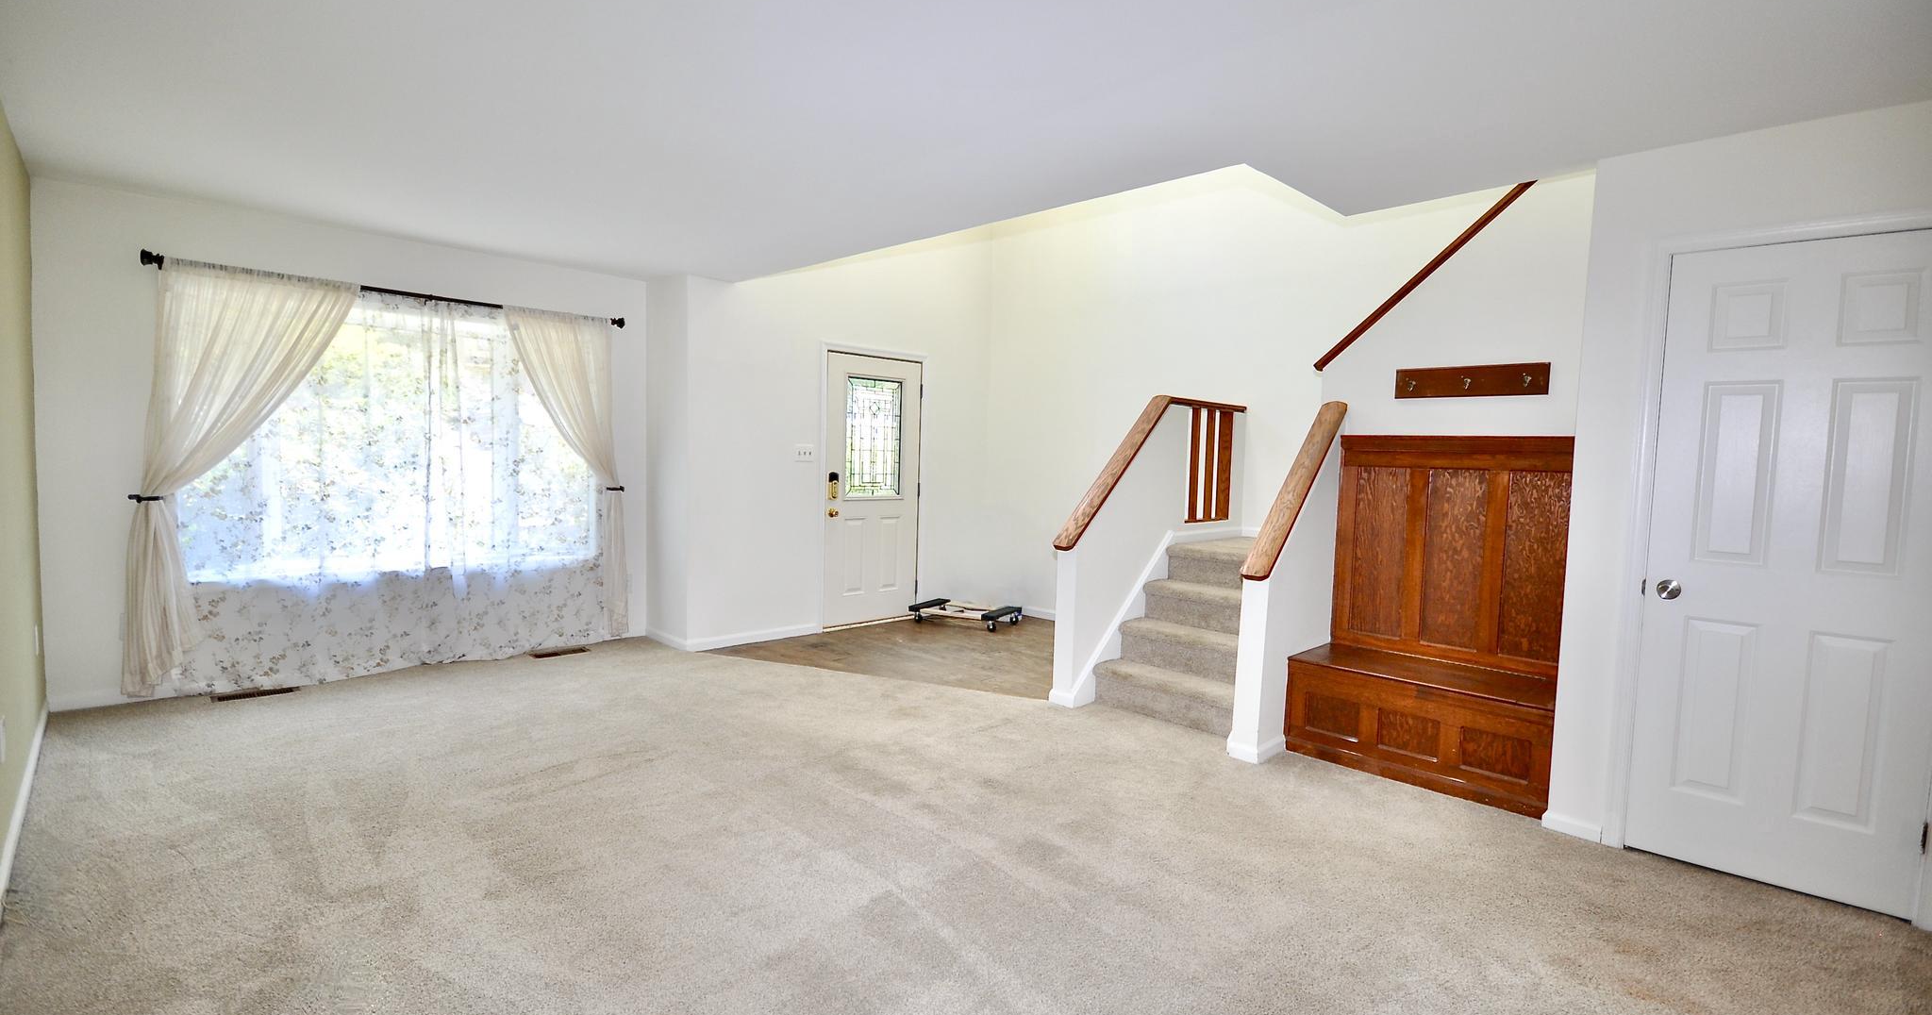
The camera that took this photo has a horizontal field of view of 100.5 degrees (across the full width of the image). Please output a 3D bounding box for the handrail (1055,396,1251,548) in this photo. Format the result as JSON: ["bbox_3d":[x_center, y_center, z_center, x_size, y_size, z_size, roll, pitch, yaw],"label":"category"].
[{"bbox_3d":[1.204,-0.238,4.909,0.140,0.900,1.980,5,5,43],"label":"handrail"}]

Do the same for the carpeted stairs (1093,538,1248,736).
[{"bbox_3d":[1.606,0.664,4.680,0.900,0.810,1.700,5,5,43],"label":"carpeted stairs"}]

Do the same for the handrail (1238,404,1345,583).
[{"bbox_3d":[1.582,-0.121,3.820,0.132,0.039,1.170,5,49,45],"label":"handrail"}]

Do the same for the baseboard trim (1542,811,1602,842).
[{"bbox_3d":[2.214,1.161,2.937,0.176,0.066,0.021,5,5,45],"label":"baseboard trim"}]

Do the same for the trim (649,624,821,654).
[{"bbox_3d":[-1.654,0.877,5.780,0.615,0.080,1.000,5,5,45],"label":"trim"}]

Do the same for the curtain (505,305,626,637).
[{"bbox_3d":[-2.532,-0.172,5.128,0.723,2.115,0.120,-1,5,-42],"label":"curtain"}]

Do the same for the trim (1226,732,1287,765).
[{"bbox_3d":[1.324,1.069,3.667,0.165,0.110,0.255,5,5,43],"label":"trim"}]

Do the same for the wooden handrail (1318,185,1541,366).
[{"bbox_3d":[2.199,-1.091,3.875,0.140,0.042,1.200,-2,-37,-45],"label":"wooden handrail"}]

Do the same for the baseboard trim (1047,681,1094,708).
[{"bbox_3d":[0.589,1.007,4.378,0.175,0.105,0.235,5,5,43],"label":"baseboard trim"}]

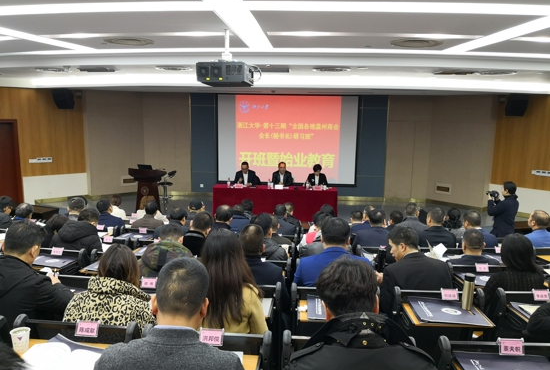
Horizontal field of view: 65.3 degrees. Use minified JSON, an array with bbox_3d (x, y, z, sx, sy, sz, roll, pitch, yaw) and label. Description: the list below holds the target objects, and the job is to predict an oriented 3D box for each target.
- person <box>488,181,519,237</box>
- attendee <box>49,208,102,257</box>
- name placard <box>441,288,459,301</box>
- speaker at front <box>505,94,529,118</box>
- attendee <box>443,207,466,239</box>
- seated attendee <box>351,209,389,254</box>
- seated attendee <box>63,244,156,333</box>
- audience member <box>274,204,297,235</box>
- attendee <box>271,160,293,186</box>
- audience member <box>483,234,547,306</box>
[{"bbox_3d":[3.758,0.747,7.120,0.520,1.620,0.500,7,11,35],"label":"person"},{"bbox_3d":[-1.919,0.819,4.511,0.580,1.200,0.720,3,9,12],"label":"attendee"},{"bbox_3d":[1.024,0.641,2.510,0.100,0.070,0.025,1,9,1],"label":"name placard"},{"bbox_3d":[5.384,-1.884,9.560,0.370,0.600,0.360,1,32,3],"label":"speaker at front"},{"bbox_3d":[2.257,0.860,5.728,0.460,1.200,0.780,0,10,-2],"label":"attendee"},{"bbox_3d":[1.026,0.839,4.713,0.520,1.220,0.700,1,9,1],"label":"seated attendee"},{"bbox_3d":[-0.760,0.846,2.323,0.500,1.200,0.750,2,9,10],"label":"seated attendee"},{"bbox_3d":[0.097,0.833,5.726,0.500,1.220,0.700,1,9,4],"label":"audience member"},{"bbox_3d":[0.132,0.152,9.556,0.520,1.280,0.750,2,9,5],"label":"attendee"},{"bbox_3d":[1.520,0.871,2.994,0.460,1.200,0.750,1,9,-1],"label":"audience member"}]

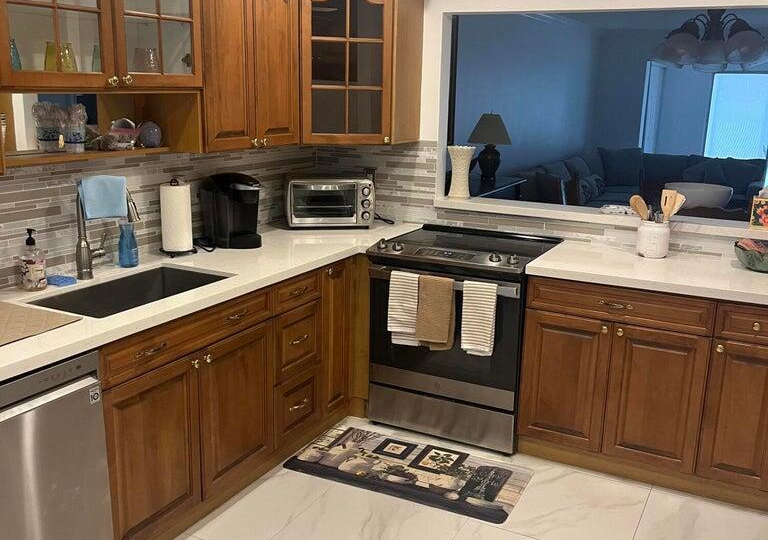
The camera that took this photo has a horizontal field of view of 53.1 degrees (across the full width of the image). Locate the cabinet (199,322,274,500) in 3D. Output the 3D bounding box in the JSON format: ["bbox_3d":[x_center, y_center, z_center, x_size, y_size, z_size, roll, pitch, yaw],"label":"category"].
[{"bbox_3d":[-0.780,0.514,3.167,0.480,0.606,0.467,8,15,26],"label":"cabinet"}]

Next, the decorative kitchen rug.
[{"bbox_3d":[0.130,0.870,3.367,0.965,0.015,0.505,8,15,26],"label":"decorative kitchen rug"}]

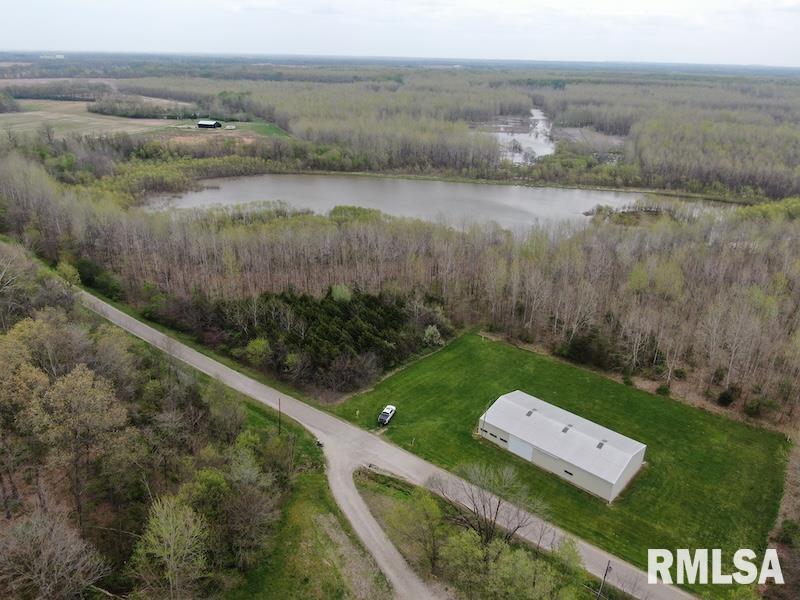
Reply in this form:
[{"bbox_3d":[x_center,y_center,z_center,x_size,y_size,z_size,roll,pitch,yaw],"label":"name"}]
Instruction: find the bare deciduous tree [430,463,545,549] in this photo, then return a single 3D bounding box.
[{"bbox_3d":[13.050,34.150,84.600,16.000,16.300,15.300,1,24,0],"label":"bare deciduous tree"}]

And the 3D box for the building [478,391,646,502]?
[{"bbox_3d":[32.711,27.874,113.384,28.802,6.065,14.998,21,31,38],"label":"building"}]

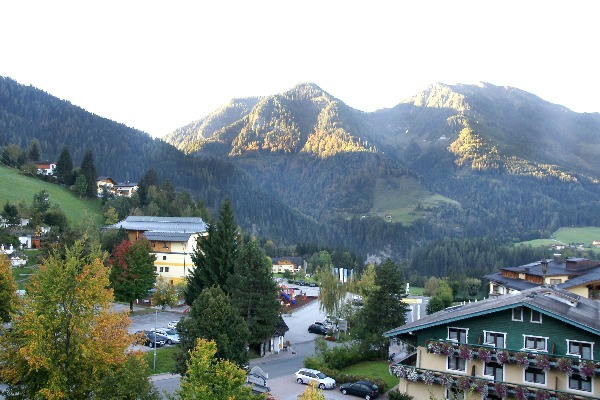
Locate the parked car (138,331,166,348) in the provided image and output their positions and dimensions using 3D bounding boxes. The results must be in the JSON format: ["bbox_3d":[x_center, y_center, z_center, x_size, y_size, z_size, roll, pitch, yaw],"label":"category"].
[{"bbox_3d":[-20.551,19.294,62.545,4.400,1.540,1.800,-2,-4,38],"label":"parked car"}]

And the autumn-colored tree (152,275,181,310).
[{"bbox_3d":[-25.107,17.313,84.000,5.100,6.813,5.100,1,-3,0],"label":"autumn-colored tree"}]

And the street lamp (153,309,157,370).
[{"bbox_3d":[-16.439,16.040,51.300,0.300,6.897,0.300,1,-3,0],"label":"street lamp"}]

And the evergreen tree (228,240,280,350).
[{"bbox_3d":[-6.163,13.423,63.983,7.200,15.800,7.200,2,-6,0],"label":"evergreen tree"}]

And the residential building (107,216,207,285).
[{"bbox_3d":[-35.759,13.023,117.789,21.000,18.200,14.000,1,-6,10],"label":"residential building"}]

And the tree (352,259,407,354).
[{"bbox_3d":[10.414,13.864,57.500,6.700,12.778,6.700,1,-3,0],"label":"tree"}]

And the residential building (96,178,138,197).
[{"bbox_3d":[-98.550,-6.480,243.000,21.500,9.800,11.000,1,-3,-9],"label":"residential building"}]

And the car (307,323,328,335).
[{"bbox_3d":[3.505,22.396,78.057,4.100,1.450,1.750,-2,-6,30],"label":"car"}]

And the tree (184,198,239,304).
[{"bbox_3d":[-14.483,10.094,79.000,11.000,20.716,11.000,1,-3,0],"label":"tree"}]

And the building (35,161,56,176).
[{"bbox_3d":[-128.693,-15.960,228.000,11.000,7.800,8.500,2,-3,-17],"label":"building"}]

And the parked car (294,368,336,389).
[{"bbox_3d":[1.620,18.800,47.500,4.500,1.460,1.780,-1,-3,27],"label":"parked car"}]

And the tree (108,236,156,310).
[{"bbox_3d":[-31.267,13.953,84.000,8.600,13.533,8.600,1,-3,0],"label":"tree"}]

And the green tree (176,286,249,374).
[{"bbox_3d":[-10.508,15.359,55.276,8.600,10.000,8.600,2,-6,0],"label":"green tree"}]

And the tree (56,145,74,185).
[{"bbox_3d":[-115.687,-17.390,222.000,8.000,19.487,8.000,1,-3,0],"label":"tree"}]

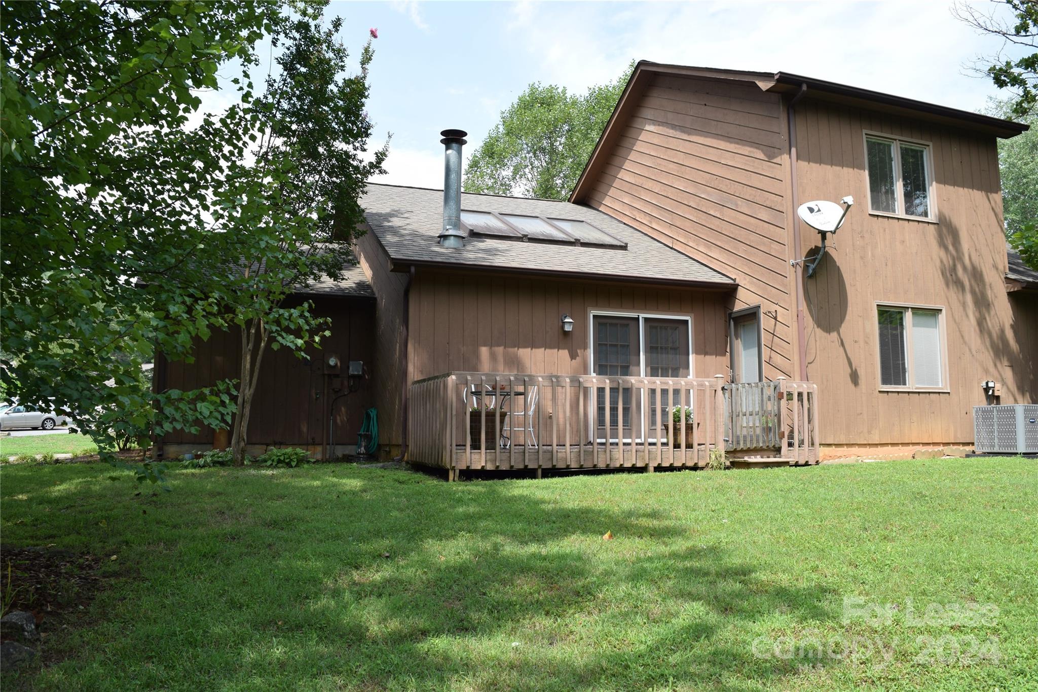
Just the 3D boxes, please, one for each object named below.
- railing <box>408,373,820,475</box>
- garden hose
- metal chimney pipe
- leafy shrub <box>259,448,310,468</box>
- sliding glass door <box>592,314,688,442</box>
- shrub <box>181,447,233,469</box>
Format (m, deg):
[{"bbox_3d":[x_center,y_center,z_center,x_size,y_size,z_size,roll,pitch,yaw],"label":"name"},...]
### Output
[{"bbox_3d":[1.320,1.103,10.822,5.347,1.216,2.080,2,-7,-21],"label":"railing"},{"bbox_3d":[-2.466,1.384,12.756,0.334,0.779,0.221,2,-7,-21],"label":"garden hose"},{"bbox_3d":[-1.028,-2.437,12.025,0.457,1.889,0.452,0,-6,0],"label":"metal chimney pipe"},{"bbox_3d":[-3.574,1.678,11.895,0.754,0.322,0.653,2,-7,-21],"label":"leafy shrub"},{"bbox_3d":[1.974,0.501,12.234,1.824,2.010,0.121,2,-7,-21],"label":"sliding glass door"},{"bbox_3d":[-4.593,1.640,11.501,0.739,0.322,0.653,2,-7,-21],"label":"shrub"}]

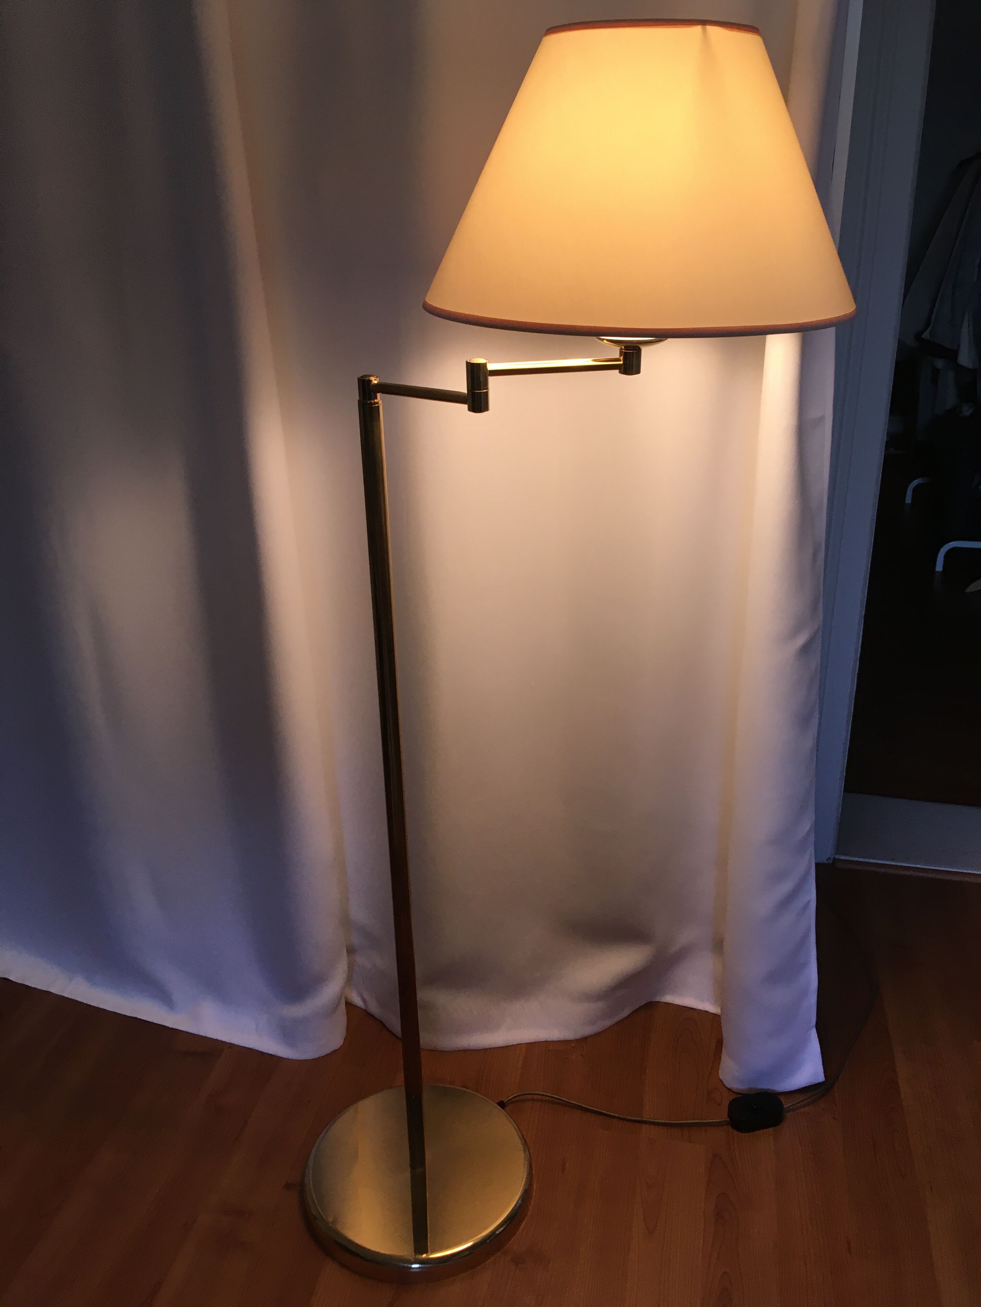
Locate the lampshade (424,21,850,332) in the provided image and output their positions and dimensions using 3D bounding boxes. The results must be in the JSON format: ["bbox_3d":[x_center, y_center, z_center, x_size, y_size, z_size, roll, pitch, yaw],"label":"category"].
[{"bbox_3d":[0.132,-0.418,0.961,0.388,0.222,0.388,-1,23,0],"label":"lampshade"}]

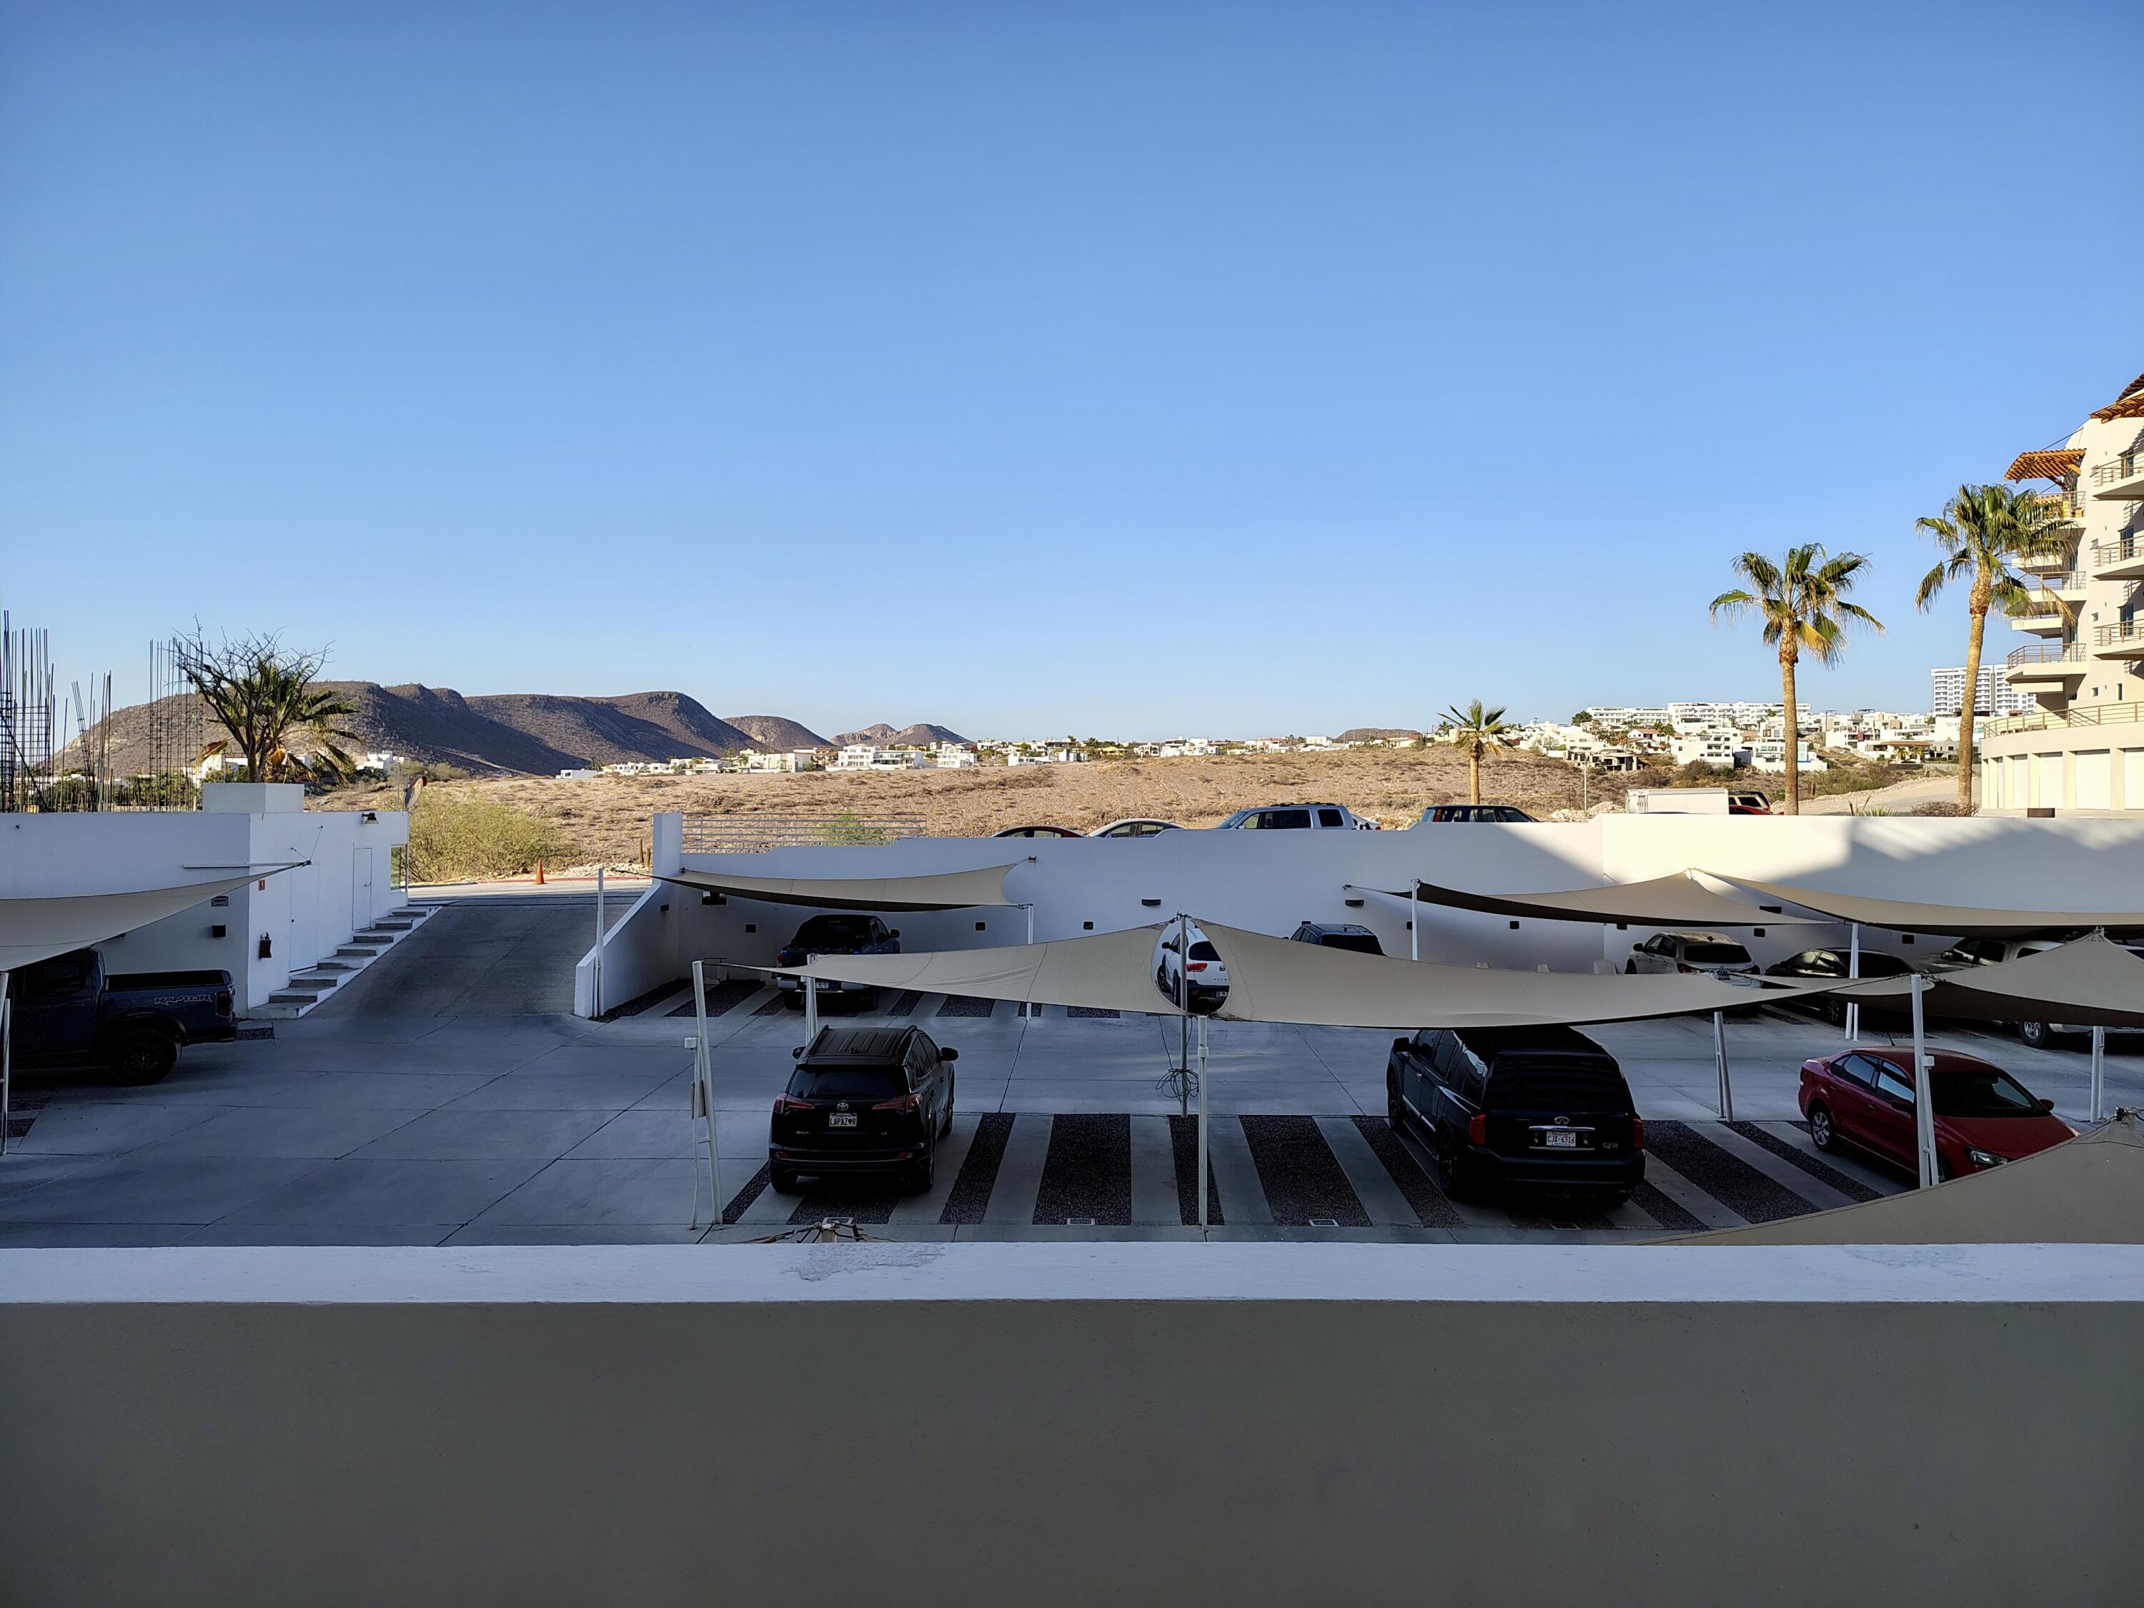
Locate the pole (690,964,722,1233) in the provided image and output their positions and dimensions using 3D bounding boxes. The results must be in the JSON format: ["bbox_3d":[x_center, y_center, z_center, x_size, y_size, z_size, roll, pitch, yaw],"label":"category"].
[{"bbox_3d":[-3.800,3.033,15.531,0.100,2.772,0.100,-4,1,0],"label":"pole"}]

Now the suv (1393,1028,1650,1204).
[{"bbox_3d":[5.197,3.409,18.014,2.000,1.950,5.250,0,1,2],"label":"suv"}]

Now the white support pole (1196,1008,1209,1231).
[{"bbox_3d":[1.390,3.350,15.800,0.100,2.300,0.100,0,0,0],"label":"white support pole"}]

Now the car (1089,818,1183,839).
[{"bbox_3d":[1.844,1.174,41.533,4.600,1.450,1.800,0,1,2],"label":"car"}]

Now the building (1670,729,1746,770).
[{"bbox_3d":[200.445,-17.211,470.000,16.000,12.000,13.000,0,0,-6],"label":"building"}]

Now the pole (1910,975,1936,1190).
[{"bbox_3d":[8.818,3.111,15.415,0.100,2.673,0.100,-3,1,0],"label":"pole"}]

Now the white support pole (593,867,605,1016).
[{"bbox_3d":[-9.058,2.693,28.604,0.100,2.875,0.100,1,1,0],"label":"white support pole"}]

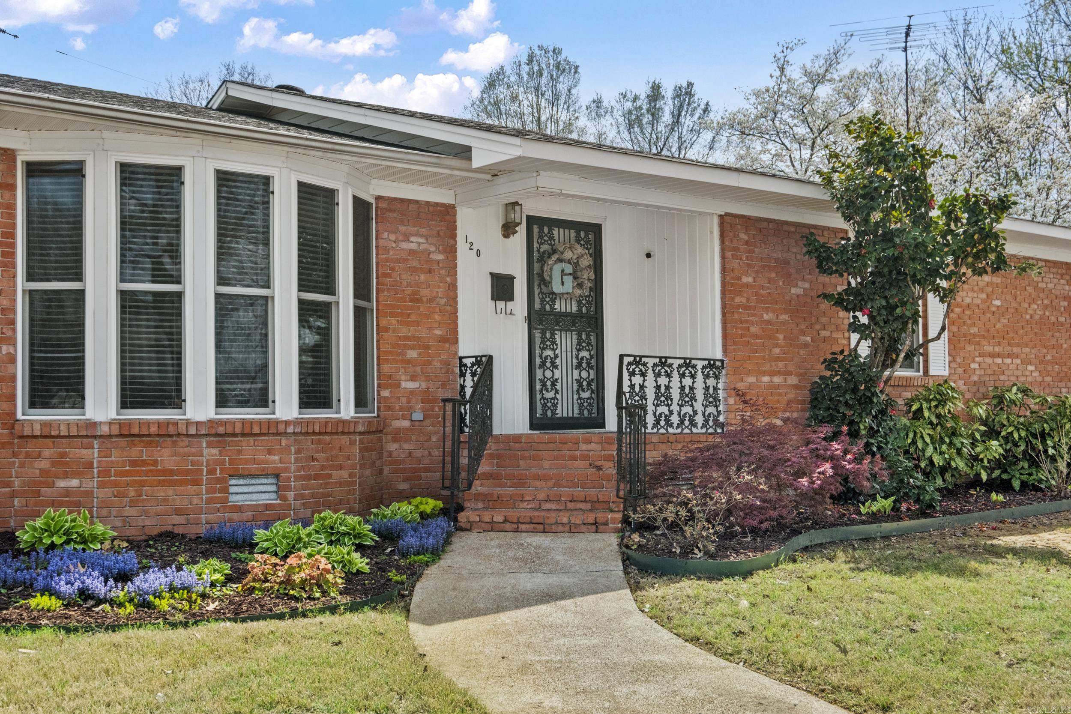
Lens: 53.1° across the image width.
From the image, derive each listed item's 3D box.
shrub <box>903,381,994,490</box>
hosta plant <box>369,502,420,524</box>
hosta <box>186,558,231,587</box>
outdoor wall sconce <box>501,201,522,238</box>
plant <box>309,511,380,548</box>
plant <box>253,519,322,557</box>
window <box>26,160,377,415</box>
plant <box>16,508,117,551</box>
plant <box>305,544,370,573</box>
[{"bbox_3d":[4.280,0.819,11.100,0.880,1.130,0.850,1,-3,-34],"label":"shrub"},{"bbox_3d":[-1.135,1.250,8.600,0.410,0.200,0.360,0,-2,0],"label":"hosta plant"},{"bbox_3d":[-1.831,1.206,6.000,0.260,0.160,0.250,0,-2,-17],"label":"hosta"},{"bbox_3d":[-0.220,-1.264,9.840,0.150,0.340,0.210,1,-3,-34],"label":"outdoor wall sconce"},{"bbox_3d":[-1.300,1.163,7.250,0.460,0.240,0.430,0,-2,-10],"label":"plant"},{"bbox_3d":[-1.591,1.156,6.870,0.450,0.240,0.420,0,-2,-13],"label":"plant"},{"bbox_3d":[-2.370,-0.475,8.060,2.780,1.850,0.580,1,-3,-34],"label":"window"},{"bbox_3d":[-3.122,1.155,7.130,0.640,0.280,0.550,1,-2,-24],"label":"plant"},{"bbox_3d":[-1.173,1.192,6.350,0.390,0.180,0.360,0,-2,-10],"label":"plant"}]

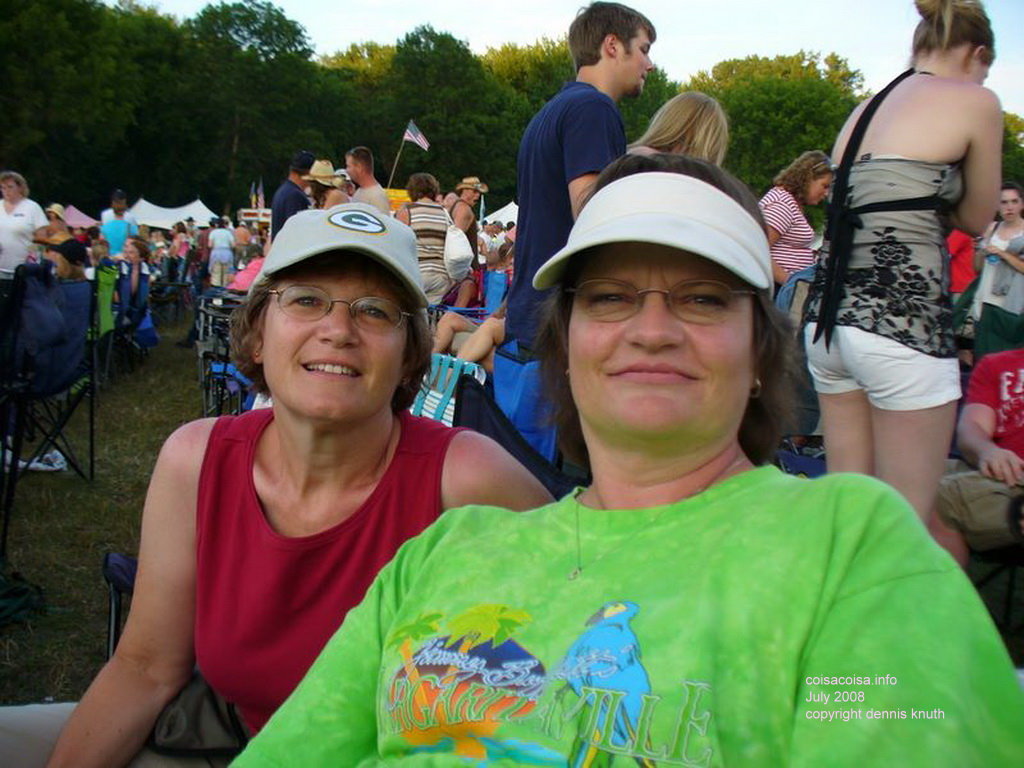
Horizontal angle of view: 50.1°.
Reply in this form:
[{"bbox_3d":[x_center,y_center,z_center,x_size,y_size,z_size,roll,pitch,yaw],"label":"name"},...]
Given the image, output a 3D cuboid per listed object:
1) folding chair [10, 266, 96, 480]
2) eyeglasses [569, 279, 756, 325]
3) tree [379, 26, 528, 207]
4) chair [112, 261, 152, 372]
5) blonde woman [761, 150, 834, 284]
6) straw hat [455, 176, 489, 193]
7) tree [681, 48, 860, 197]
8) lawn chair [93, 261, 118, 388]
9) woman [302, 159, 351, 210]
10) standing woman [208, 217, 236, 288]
[{"bbox_3d":[-2.111,-0.050,4.720,0.560,0.920,0.660,2,7,14],"label":"folding chair"},{"bbox_3d":[0.114,-0.059,0.839,0.138,0.040,0.135,0,-1,11],"label":"eyeglasses"},{"bbox_3d":[-3.192,-12.324,58.747,8.200,13.327,7.800,1,6,0],"label":"tree"},{"bbox_3d":[-3.260,-0.555,9.000,0.580,0.920,0.680,2,7,10],"label":"chair"},{"bbox_3d":[1.612,-0.513,6.291,0.520,1.630,0.460,1,6,5],"label":"blonde woman"},{"bbox_3d":[-0.385,-1.896,10.400,0.370,0.150,0.320,10,8,7],"label":"straw hat"},{"bbox_3d":[11.872,-9.846,50.598,8.600,10.665,8.000,1,6,0],"label":"tree"},{"bbox_3d":[-3.139,-0.450,8.000,0.580,0.920,0.680,2,7,10],"label":"lawn chair"},{"bbox_3d":[-1.478,-0.907,8.697,0.400,1.740,0.460,5,7,30],"label":"woman"},{"bbox_3d":[-5.248,-2.207,19.891,0.480,1.620,0.330,0,6,-8],"label":"standing woman"}]

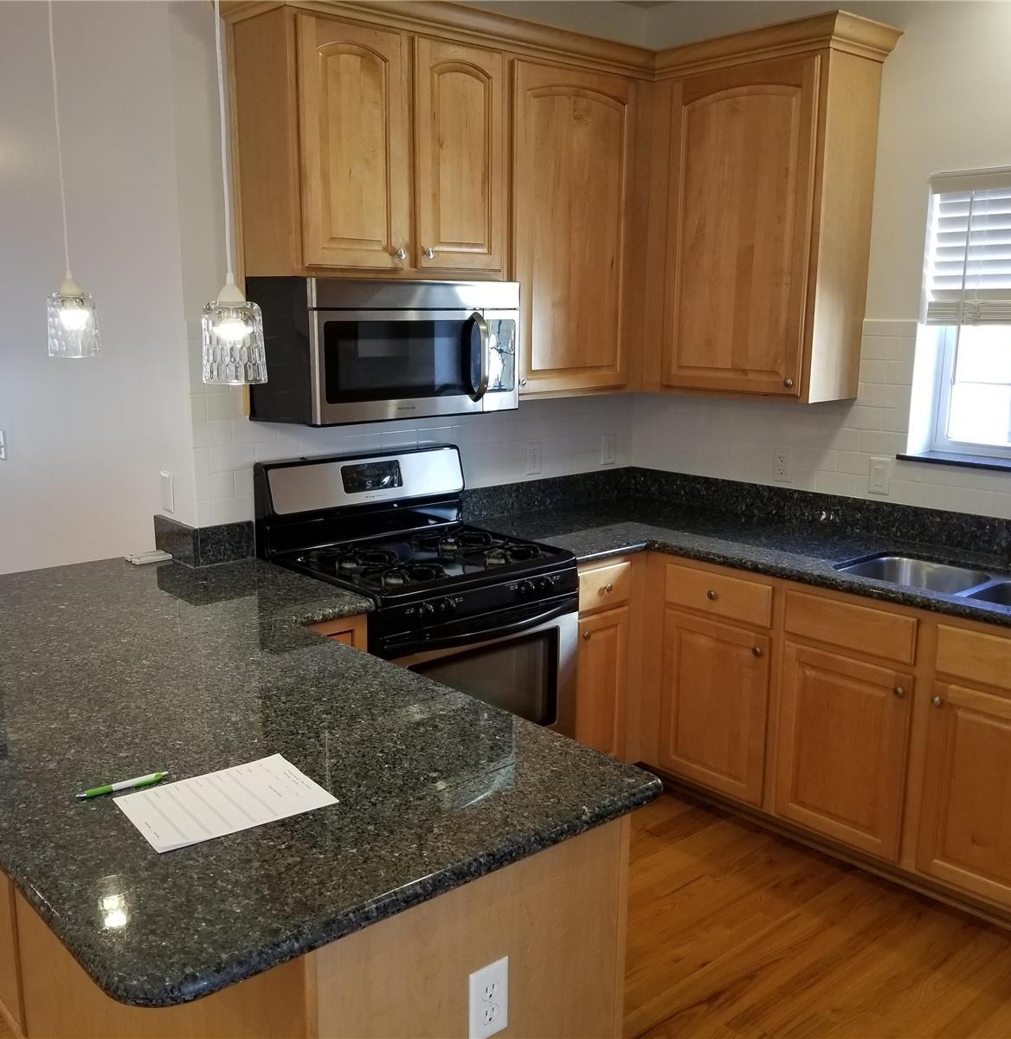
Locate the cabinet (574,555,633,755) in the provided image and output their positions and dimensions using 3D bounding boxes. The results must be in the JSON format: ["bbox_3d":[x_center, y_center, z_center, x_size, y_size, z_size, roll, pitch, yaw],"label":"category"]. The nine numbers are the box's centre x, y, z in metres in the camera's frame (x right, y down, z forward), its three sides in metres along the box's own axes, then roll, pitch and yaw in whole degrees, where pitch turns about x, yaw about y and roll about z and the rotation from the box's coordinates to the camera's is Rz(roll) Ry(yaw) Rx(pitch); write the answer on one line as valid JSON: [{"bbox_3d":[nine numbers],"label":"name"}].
[{"bbox_3d":[0.141,0.491,3.705,0.363,0.822,0.616,-10,15,-42],"label":"cabinet"}]

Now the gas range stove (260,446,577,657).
[{"bbox_3d":[-0.249,0.426,3.273,0.757,1.217,0.690,-10,15,-42],"label":"gas range stove"}]

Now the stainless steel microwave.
[{"bbox_3d":[-0.352,-0.528,3.208,0.776,0.404,0.385,-10,15,-42],"label":"stainless steel microwave"}]

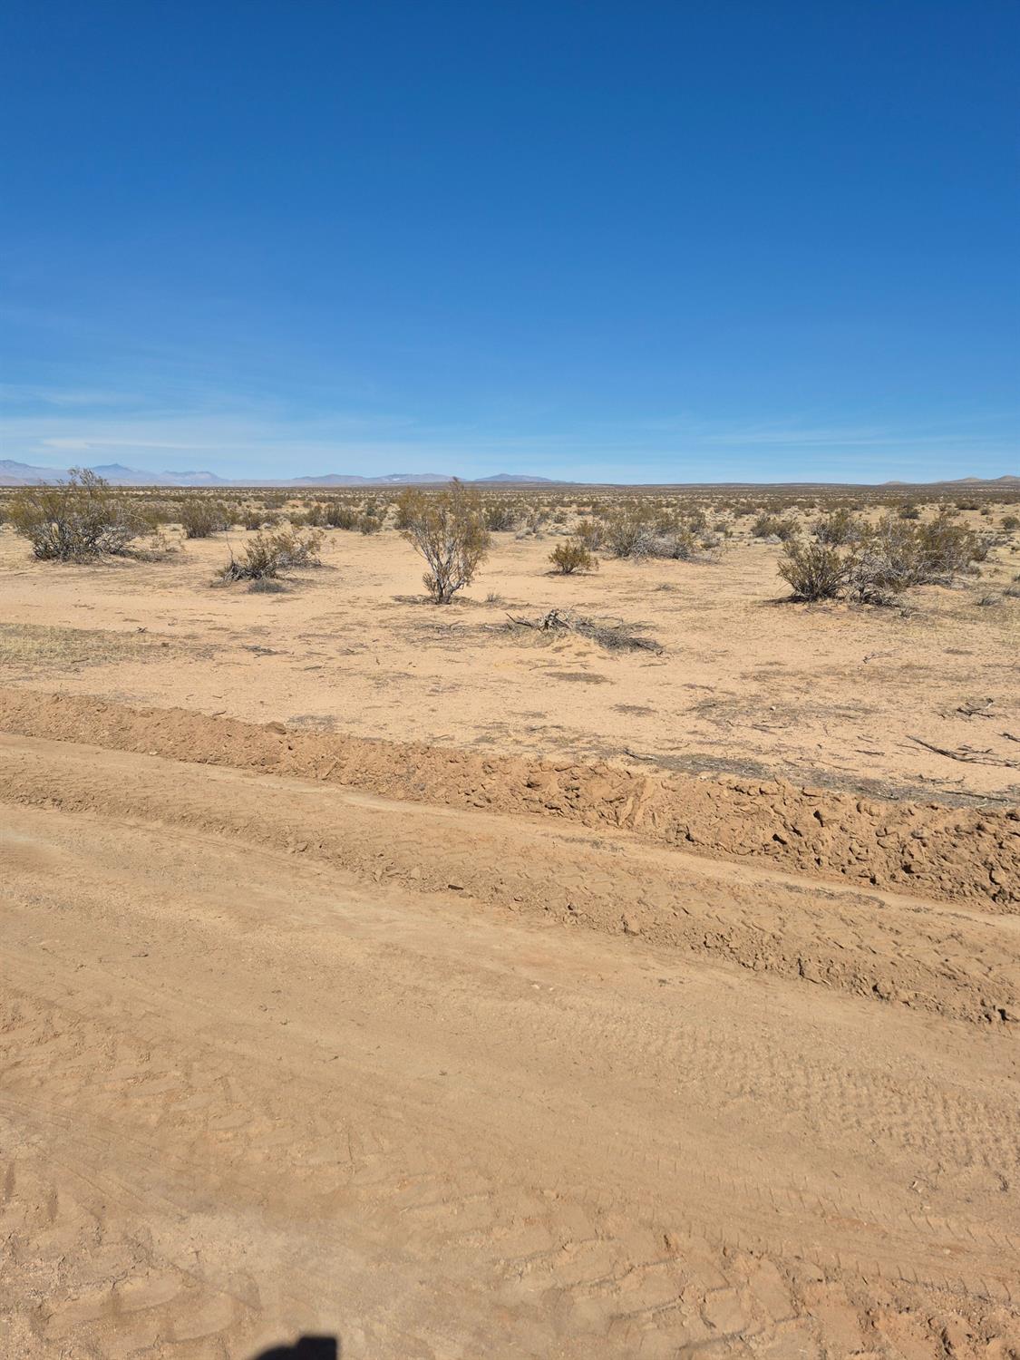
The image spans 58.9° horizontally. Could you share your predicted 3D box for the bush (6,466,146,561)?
[{"bbox_3d":[-9.806,-3.720,20.254,3.003,1.916,2.703,-6,13,-25],"label":"bush"}]

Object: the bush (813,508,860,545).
[{"bbox_3d":[9.252,-4.352,25.484,1.279,0.957,1.151,4,13,19],"label":"bush"}]

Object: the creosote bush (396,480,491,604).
[{"bbox_3d":[-0.905,-1.873,12.336,1.168,1.626,1.051,-1,12,-4],"label":"creosote bush"}]

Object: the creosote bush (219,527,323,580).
[{"bbox_3d":[-4.252,-2.244,15.936,1.781,0.841,1.336,-3,13,-14],"label":"creosote bush"}]

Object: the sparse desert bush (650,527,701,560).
[{"bbox_3d":[3.644,-3.018,19.987,1.094,0.654,0.985,2,12,10],"label":"sparse desert bush"}]

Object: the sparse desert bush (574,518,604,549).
[{"bbox_3d":[2.044,-3.764,23.250,0.742,0.744,0.668,1,12,5],"label":"sparse desert bush"}]

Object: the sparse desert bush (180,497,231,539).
[{"bbox_3d":[-9.708,-5.169,28.689,1.571,1.209,1.414,-4,13,-18],"label":"sparse desert bush"}]

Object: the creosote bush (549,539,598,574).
[{"bbox_3d":[1.192,-2.290,16.693,0.876,0.614,0.788,1,12,4],"label":"creosote bush"}]

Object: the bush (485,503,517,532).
[{"bbox_3d":[-0.347,-5.907,32.697,1.156,0.970,1.040,0,12,-1],"label":"bush"}]

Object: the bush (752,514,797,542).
[{"bbox_3d":[7.932,-4.581,27.009,1.325,0.765,1.192,3,13,16],"label":"bush"}]

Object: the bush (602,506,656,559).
[{"bbox_3d":[2.710,-3.367,20.552,1.172,1.100,1.055,2,12,7],"label":"bush"}]

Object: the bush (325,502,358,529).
[{"bbox_3d":[-6.441,-6.247,34.354,1.293,0.940,1.164,-2,12,-10],"label":"bush"}]

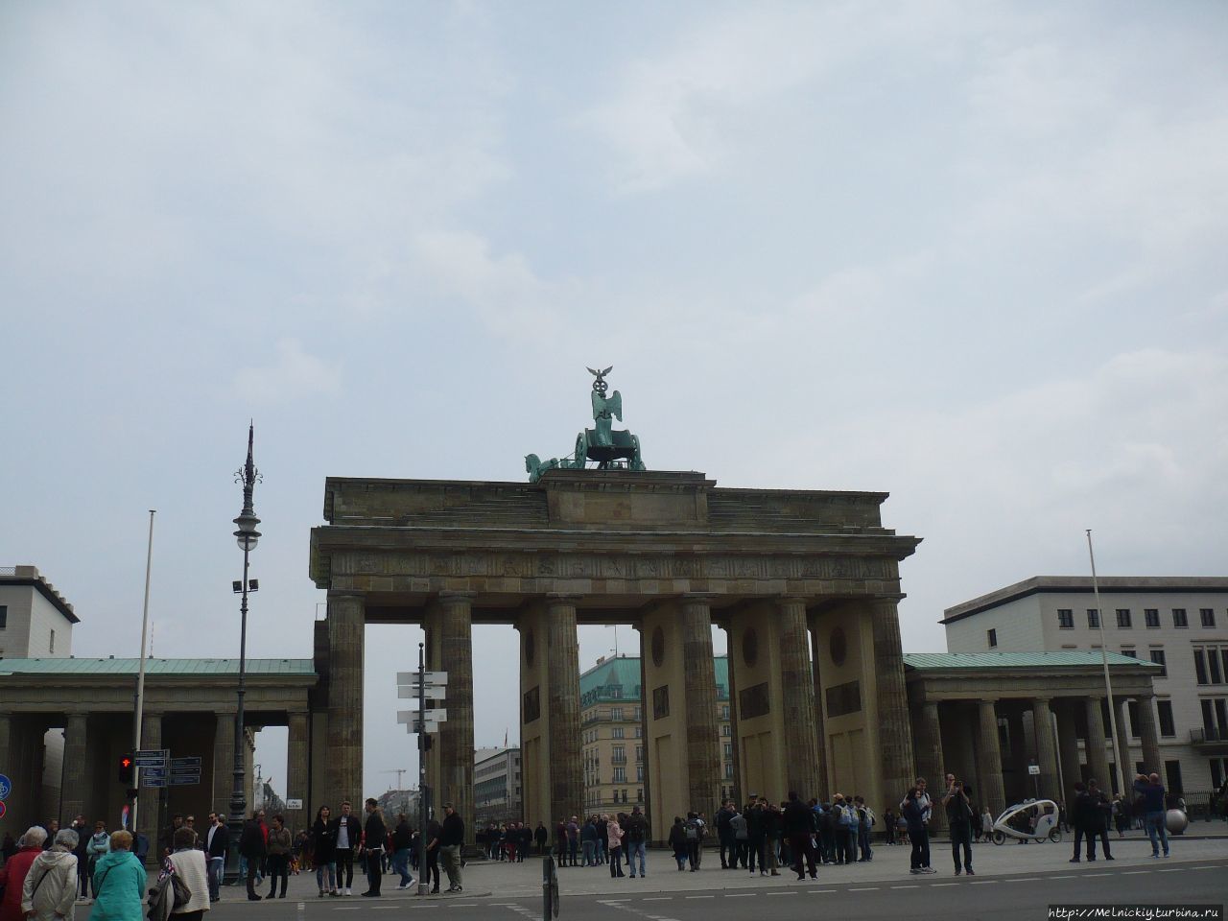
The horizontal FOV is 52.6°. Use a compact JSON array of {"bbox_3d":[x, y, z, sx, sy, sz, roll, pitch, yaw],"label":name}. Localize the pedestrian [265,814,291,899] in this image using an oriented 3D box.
[{"bbox_3d":[-7.084,8.344,26.156,0.520,1.630,0.380,-10,-18,24],"label":"pedestrian"}]

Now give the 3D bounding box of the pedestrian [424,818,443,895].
[{"bbox_3d":[-3.776,8.136,25.813,0.340,1.609,0.460,10,-19,-36],"label":"pedestrian"}]

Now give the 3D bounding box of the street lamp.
[{"bbox_3d":[-10.659,5.191,35.762,0.850,13.325,0.850,2,-16,-14],"label":"street lamp"}]

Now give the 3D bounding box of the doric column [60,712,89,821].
[{"bbox_3d":[-24.189,14.848,55.370,1.150,7.000,1.150,2,-16,-14],"label":"doric column"}]

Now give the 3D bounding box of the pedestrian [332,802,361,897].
[{"bbox_3d":[-5.329,7.746,24.766,0.560,1.780,0.360,-2,-16,0],"label":"pedestrian"}]

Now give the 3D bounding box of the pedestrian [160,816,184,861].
[{"bbox_3d":[-9.518,8.538,26.749,0.520,1.730,0.360,-4,-16,5],"label":"pedestrian"}]

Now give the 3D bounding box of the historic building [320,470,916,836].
[{"bbox_3d":[0.019,11.608,69.894,33.400,20.300,11.600,2,-17,-14],"label":"historic building"}]

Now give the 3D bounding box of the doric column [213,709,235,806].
[{"bbox_3d":[-18.930,15.650,60.200,1.200,7.100,1.200,2,-16,-13],"label":"doric column"}]

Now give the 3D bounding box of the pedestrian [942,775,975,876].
[{"bbox_3d":[6.587,6.952,23.742,0.560,1.832,0.450,3,-16,-18],"label":"pedestrian"}]

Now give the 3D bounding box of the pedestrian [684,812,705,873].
[{"bbox_3d":[2.402,11.583,37.684,0.500,1.700,0.450,-3,-16,3],"label":"pedestrian"}]

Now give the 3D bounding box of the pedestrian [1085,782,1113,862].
[{"bbox_3d":[10.690,8.022,27.730,0.580,1.740,0.420,-5,-16,11],"label":"pedestrian"}]

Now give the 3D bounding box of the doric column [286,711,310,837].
[{"bbox_3d":[-15.288,15.631,60.093,1.150,7.150,1.150,2,-17,-14],"label":"doric column"}]

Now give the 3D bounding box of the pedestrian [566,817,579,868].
[{"bbox_3d":[-1.492,13.757,44.833,0.400,1.740,0.500,1,-16,-10],"label":"pedestrian"}]

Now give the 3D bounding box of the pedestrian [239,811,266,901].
[{"bbox_3d":[-7.413,8.072,25.413,0.460,1.730,0.520,-1,-16,-5],"label":"pedestrian"}]

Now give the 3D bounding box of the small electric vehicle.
[{"bbox_3d":[15.921,13.901,47.862,2.850,1.700,1.080,2,-17,-13],"label":"small electric vehicle"}]

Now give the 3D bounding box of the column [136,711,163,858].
[{"bbox_3d":[-21.806,15.248,58.402,1.150,7.150,1.150,2,-17,-14],"label":"column"}]

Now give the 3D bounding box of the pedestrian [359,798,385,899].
[{"bbox_3d":[-4.698,7.548,24.270,0.480,1.810,0.500,3,-16,-16],"label":"pedestrian"}]

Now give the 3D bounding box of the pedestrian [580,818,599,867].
[{"bbox_3d":[-0.939,13.739,44.746,0.540,1.720,0.360,-5,-16,10],"label":"pedestrian"}]

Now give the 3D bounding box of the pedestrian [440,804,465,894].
[{"bbox_3d":[-3.330,7.915,25.430,0.400,1.737,0.520,3,-16,-17],"label":"pedestrian"}]

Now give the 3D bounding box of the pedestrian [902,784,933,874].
[{"bbox_3d":[5.988,7.224,24.486,0.450,1.740,0.580,-13,-20,33],"label":"pedestrian"}]

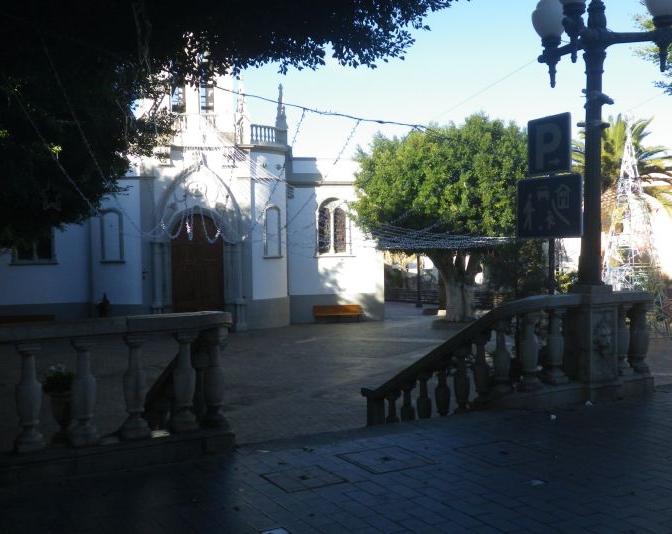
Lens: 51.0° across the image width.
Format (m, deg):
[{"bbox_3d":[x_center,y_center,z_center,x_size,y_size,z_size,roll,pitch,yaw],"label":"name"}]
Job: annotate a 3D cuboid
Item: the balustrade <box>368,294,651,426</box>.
[{"bbox_3d":[1.712,1.170,7.727,2.049,1.900,2.531,-2,3,-26],"label":"balustrade"}]

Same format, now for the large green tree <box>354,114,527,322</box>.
[{"bbox_3d":[4.182,-1.645,25.113,6.900,7.499,6.700,-1,3,0],"label":"large green tree"}]

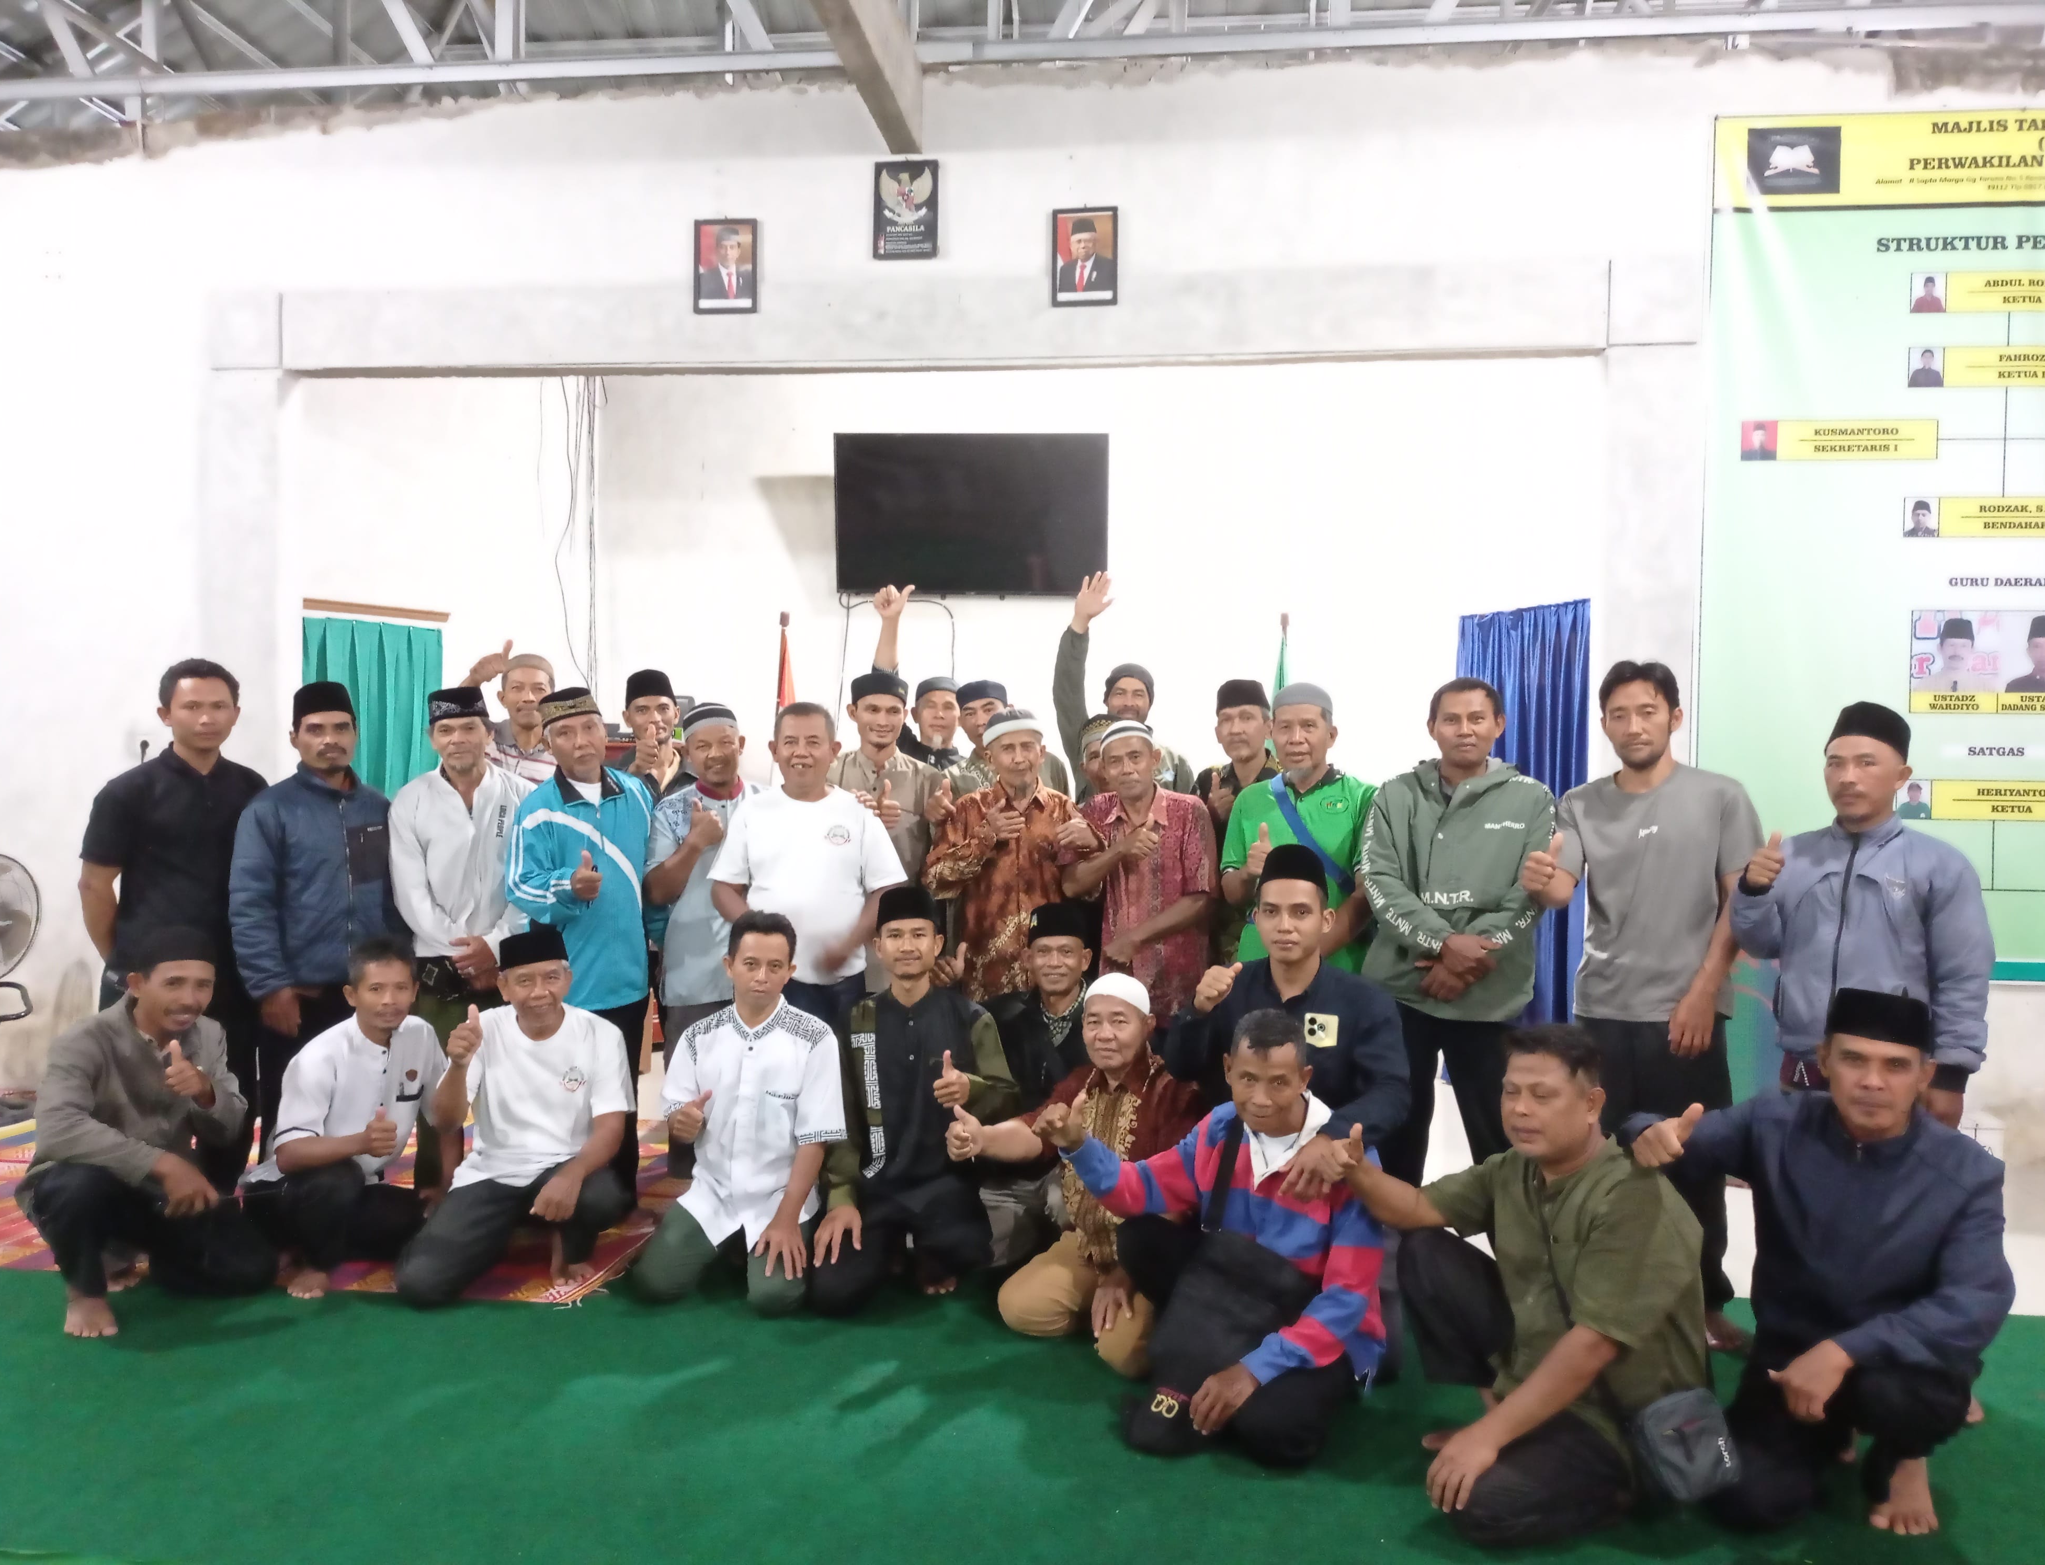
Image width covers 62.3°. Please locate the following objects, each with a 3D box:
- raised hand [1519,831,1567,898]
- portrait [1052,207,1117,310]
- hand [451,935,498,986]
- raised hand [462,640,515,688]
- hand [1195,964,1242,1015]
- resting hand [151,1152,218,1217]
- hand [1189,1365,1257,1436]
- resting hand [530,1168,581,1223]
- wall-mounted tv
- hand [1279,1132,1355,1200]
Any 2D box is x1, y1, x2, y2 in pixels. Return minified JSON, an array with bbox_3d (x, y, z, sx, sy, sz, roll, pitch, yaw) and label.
[{"bbox_3d":[1.185,0.186,3.850,0.105,0.143,0.105,1,2,11],"label":"raised hand"},{"bbox_3d":[0.227,-1.910,6.150,0.237,0.355,0.025,1,1,5],"label":"portrait"},{"bbox_3d":[-1.524,0.493,4.700,0.130,0.130,0.090,0,2,-17],"label":"hand"},{"bbox_3d":[-1.675,-0.372,5.300,0.110,0.130,0.065,12,0,26],"label":"raised hand"},{"bbox_3d":[0.430,0.453,3.720,0.108,0.118,0.100,1,1,7],"label":"hand"},{"bbox_3d":[-1.944,0.933,3.920,0.150,0.140,0.120,0,2,-19],"label":"resting hand"},{"bbox_3d":[0.407,1.241,3.400,0.090,0.150,0.060,29,-29,27],"label":"hand"},{"bbox_3d":[-1.214,1.074,4.400,0.090,0.125,0.065,22,-28,18],"label":"resting hand"},{"bbox_3d":[-0.226,-1.210,7.638,1.235,0.718,0.070,1,13,6],"label":"wall-mounted tv"},{"bbox_3d":[0.606,0.787,3.470,0.145,0.135,0.090,1,1,10],"label":"hand"}]

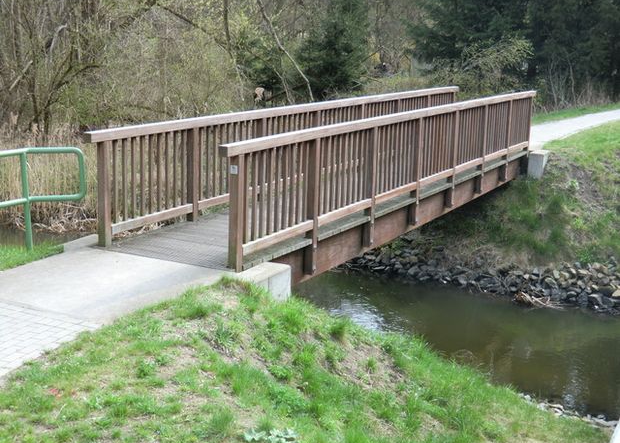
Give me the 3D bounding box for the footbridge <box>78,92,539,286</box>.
[{"bbox_3d":[1.168,-0.977,13.135,1.770,1.653,11.227,8,14,28],"label":"footbridge"}]

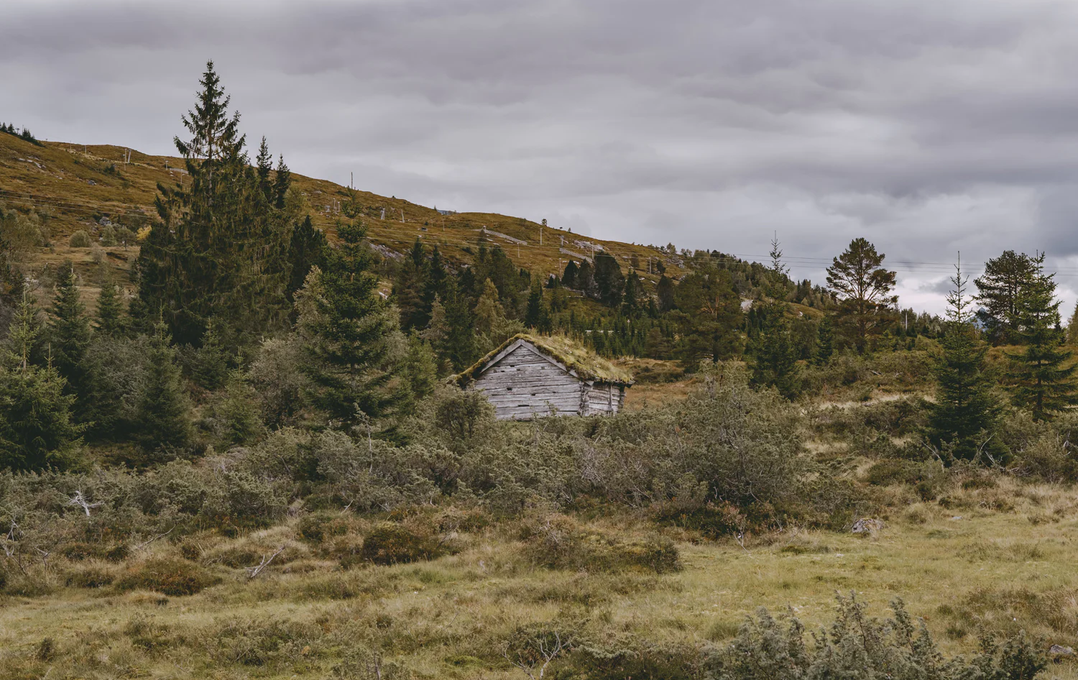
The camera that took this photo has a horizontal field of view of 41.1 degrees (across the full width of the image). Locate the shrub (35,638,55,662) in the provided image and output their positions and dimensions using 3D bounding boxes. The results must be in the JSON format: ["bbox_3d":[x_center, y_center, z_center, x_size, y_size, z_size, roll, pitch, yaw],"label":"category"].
[{"bbox_3d":[-5.160,3.231,15.000,0.202,0.255,0.192,0,-2,0],"label":"shrub"}]

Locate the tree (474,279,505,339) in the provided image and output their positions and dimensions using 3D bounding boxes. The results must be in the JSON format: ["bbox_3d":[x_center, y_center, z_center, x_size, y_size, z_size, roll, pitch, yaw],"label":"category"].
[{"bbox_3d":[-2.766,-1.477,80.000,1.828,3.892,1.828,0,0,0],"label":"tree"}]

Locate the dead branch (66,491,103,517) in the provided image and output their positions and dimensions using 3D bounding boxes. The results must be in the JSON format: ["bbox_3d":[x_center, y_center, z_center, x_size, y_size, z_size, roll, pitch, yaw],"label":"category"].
[{"bbox_3d":[-8.536,3.078,27.000,0.696,0.491,0.487,0,-2,0],"label":"dead branch"}]

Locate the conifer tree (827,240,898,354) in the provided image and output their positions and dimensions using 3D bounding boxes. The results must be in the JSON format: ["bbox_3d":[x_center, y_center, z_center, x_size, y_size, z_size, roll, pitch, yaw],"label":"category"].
[{"bbox_3d":[21.827,-2.900,97.000,4.832,8.074,4.832,0,-3,0],"label":"conifer tree"}]

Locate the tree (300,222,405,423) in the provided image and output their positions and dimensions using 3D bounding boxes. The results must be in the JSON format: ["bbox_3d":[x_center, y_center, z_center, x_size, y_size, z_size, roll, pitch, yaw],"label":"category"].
[{"bbox_3d":[-5.157,-0.750,40.000,2.883,6.378,2.883,0,-3,0],"label":"tree"}]

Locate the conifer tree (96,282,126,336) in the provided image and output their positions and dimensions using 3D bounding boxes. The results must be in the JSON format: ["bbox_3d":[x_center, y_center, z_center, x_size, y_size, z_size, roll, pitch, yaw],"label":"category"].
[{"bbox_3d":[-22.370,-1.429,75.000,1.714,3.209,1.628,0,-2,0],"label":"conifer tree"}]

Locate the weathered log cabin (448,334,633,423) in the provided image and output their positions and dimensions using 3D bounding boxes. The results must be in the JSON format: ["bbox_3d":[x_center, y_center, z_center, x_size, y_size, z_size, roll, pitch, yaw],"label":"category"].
[{"bbox_3d":[0.200,1.310,47.100,4.700,2.850,4.600,-1,-3,20],"label":"weathered log cabin"}]

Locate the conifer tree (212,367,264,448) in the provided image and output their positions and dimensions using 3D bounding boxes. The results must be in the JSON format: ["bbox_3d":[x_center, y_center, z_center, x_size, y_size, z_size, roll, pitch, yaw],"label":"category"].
[{"bbox_3d":[-8.996,1.966,43.000,1.587,2.621,1.508,0,-2,0],"label":"conifer tree"}]

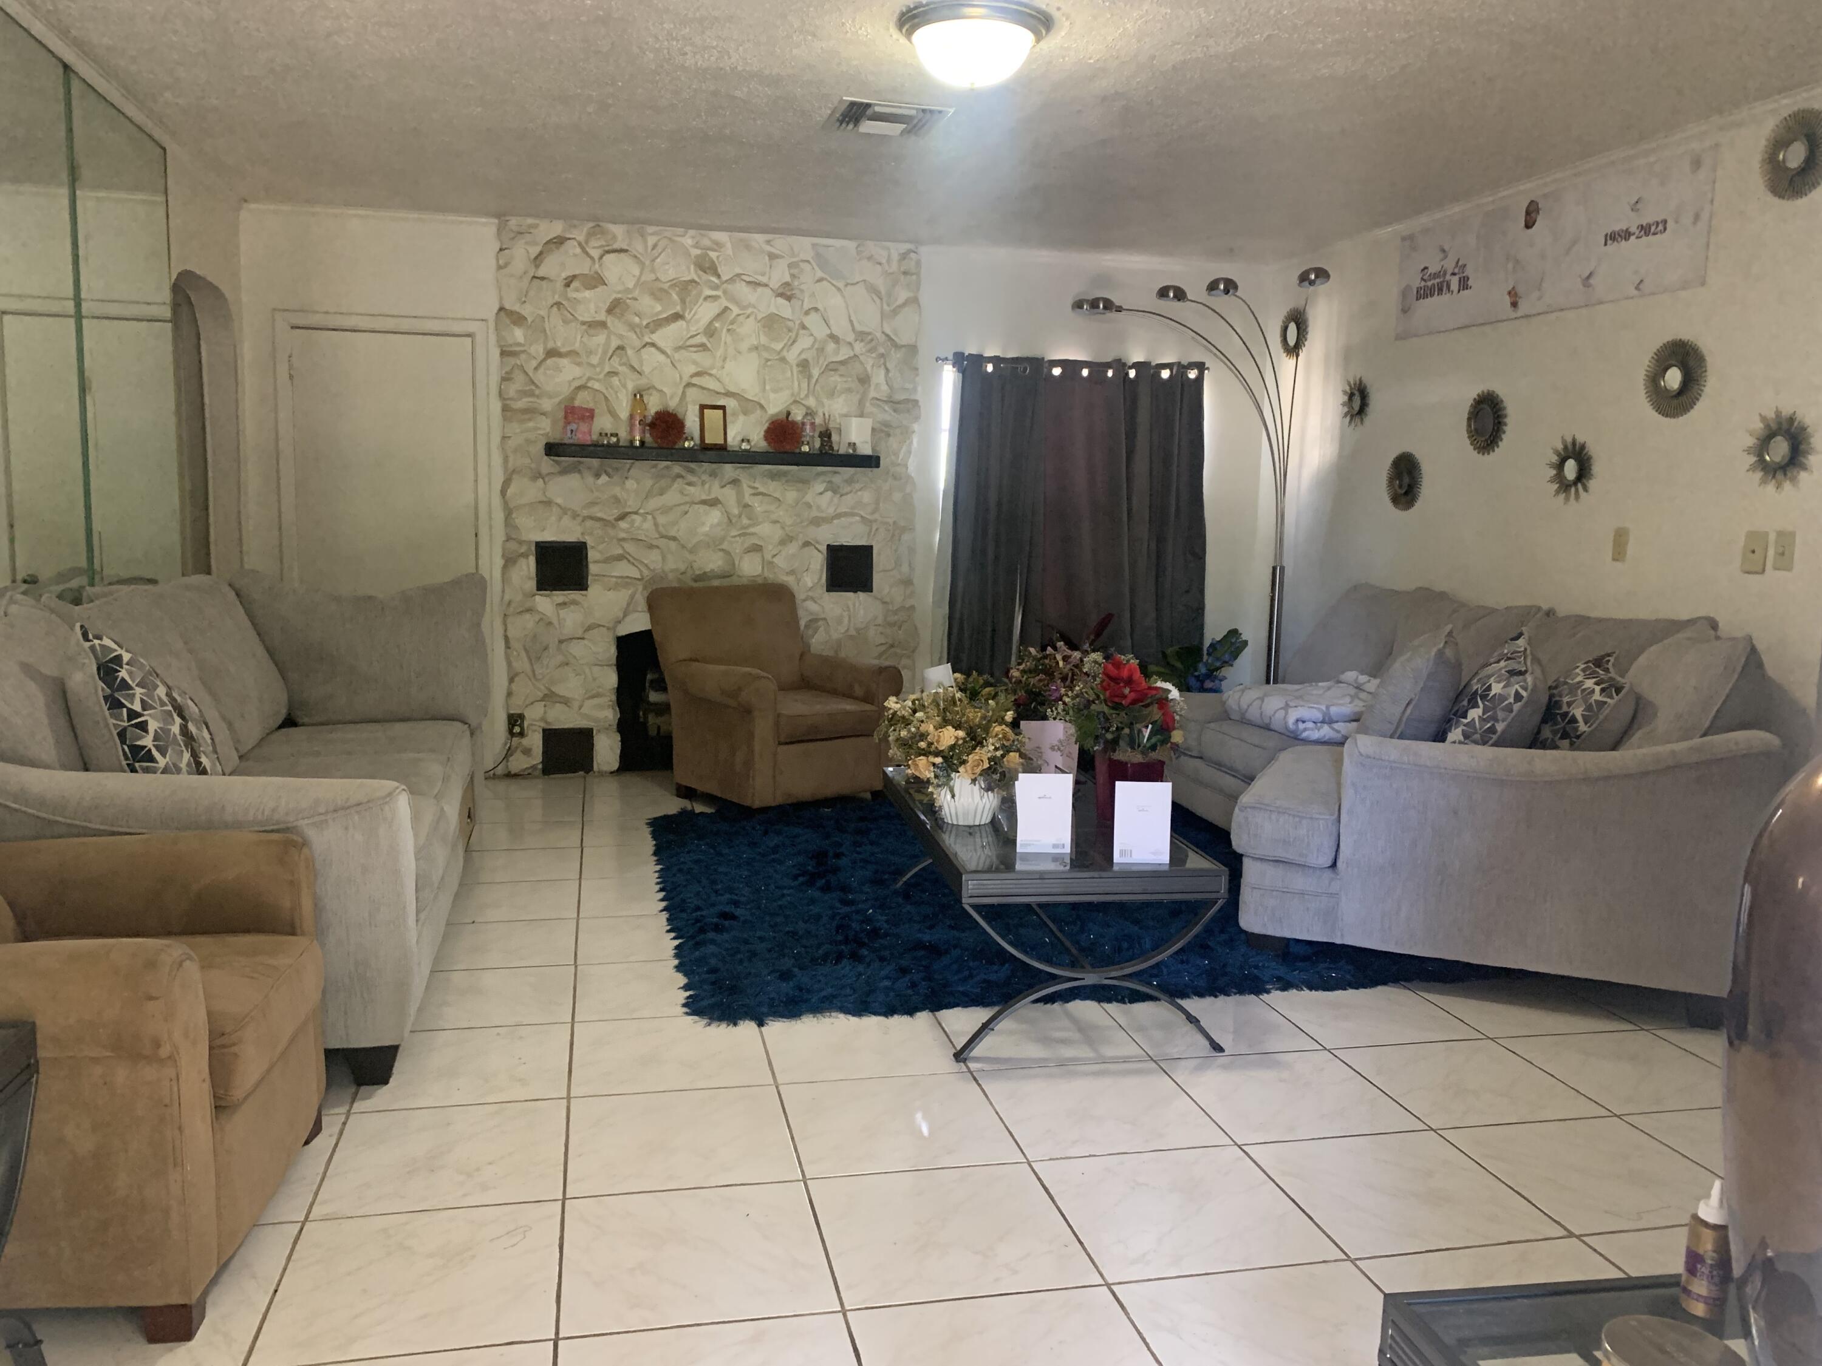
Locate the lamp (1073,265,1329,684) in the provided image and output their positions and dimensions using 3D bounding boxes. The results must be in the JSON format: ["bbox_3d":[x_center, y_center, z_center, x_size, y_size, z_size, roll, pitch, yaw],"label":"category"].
[{"bbox_3d":[1.194,-0.546,5.720,1.000,2.193,0.650,0,7,-13],"label":"lamp"}]

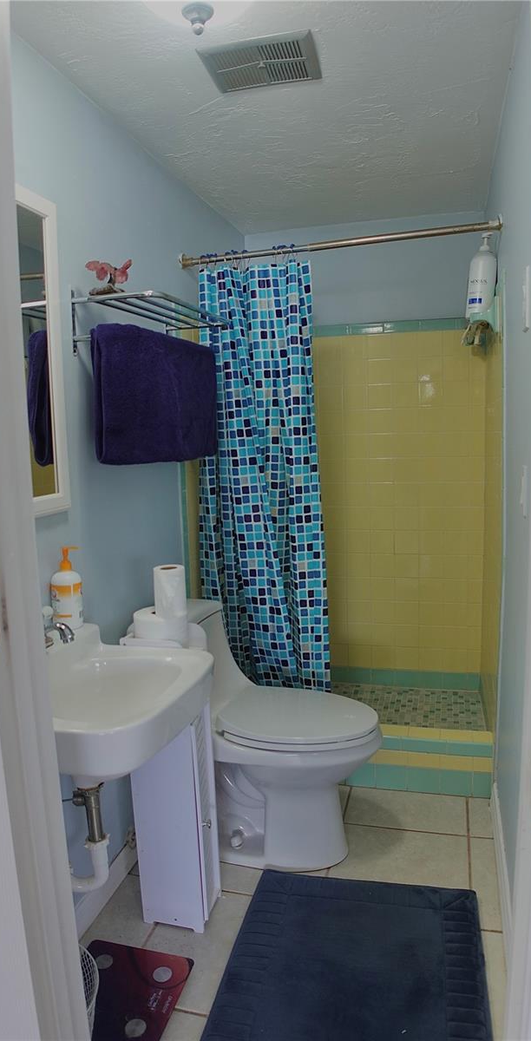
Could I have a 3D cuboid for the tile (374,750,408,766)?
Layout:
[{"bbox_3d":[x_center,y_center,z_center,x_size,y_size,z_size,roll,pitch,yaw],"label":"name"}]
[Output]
[{"bbox_3d":[0.449,0.849,2.474,0.110,0.053,0.010,0,9,15],"label":"tile"}]

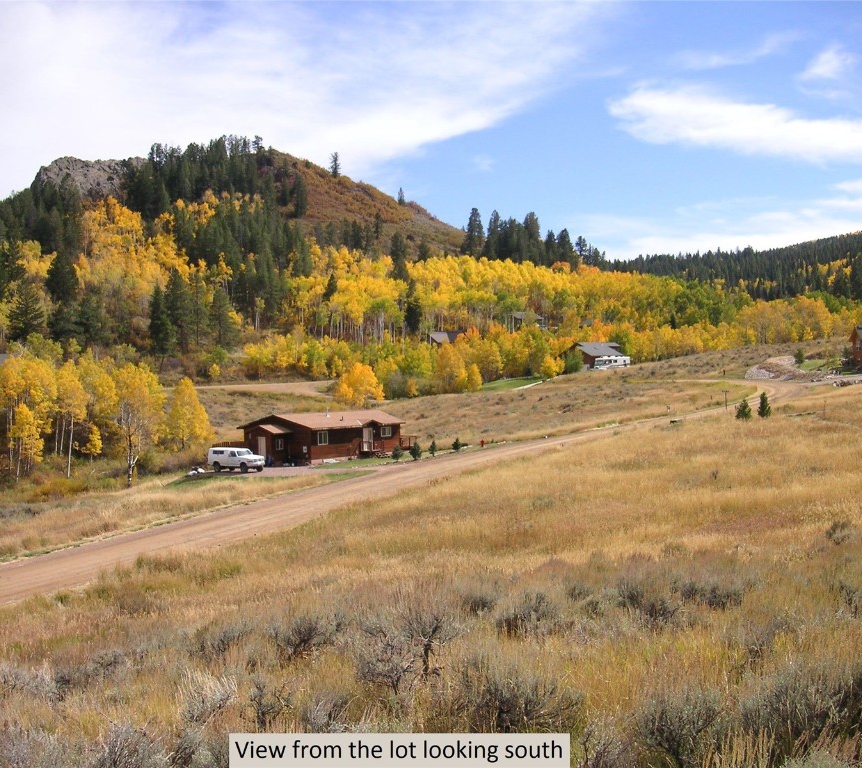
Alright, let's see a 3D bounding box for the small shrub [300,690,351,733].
[{"bbox_3d":[-0.792,2.495,8.300,0.394,0.341,0.375,0,0,0],"label":"small shrub"}]

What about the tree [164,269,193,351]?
[{"bbox_3d":[-51.907,-14.904,225.000,6.167,16.857,6.167,0,0,0],"label":"tree"}]

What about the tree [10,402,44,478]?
[{"bbox_3d":[-33.221,4.769,90.000,2.878,6.496,2.734,0,0,0],"label":"tree"}]

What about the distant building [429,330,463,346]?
[{"bbox_3d":[4.057,-9.100,240.000,10.500,5.500,8.500,-1,0,-30],"label":"distant building"}]

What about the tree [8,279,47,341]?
[{"bbox_3d":[-86.635,-15.996,235.000,8.588,13.312,8.588,0,0,0],"label":"tree"}]

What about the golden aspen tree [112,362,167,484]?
[{"bbox_3d":[-22.716,3.145,85.000,4.200,9.650,4.200,-1,0,0],"label":"golden aspen tree"}]

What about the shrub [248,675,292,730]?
[{"bbox_3d":[-1.269,2.503,8.600,0.350,0.430,0.350,-1,0,0],"label":"shrub"}]

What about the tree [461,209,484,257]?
[{"bbox_3d":[15.167,-55.002,400.000,8.200,19.000,8.200,-1,0,0],"label":"tree"}]

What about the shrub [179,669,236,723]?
[{"bbox_3d":[-1.817,2.541,8.900,0.490,0.460,0.470,-1,0,0],"label":"shrub"}]

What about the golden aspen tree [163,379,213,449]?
[{"bbox_3d":[-23.437,3.002,106.000,4.939,7.457,4.692,0,0,0],"label":"golden aspen tree"}]

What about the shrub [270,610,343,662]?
[{"bbox_3d":[-1.331,2.711,11.800,0.820,0.570,0.750,-1,0,0],"label":"shrub"}]

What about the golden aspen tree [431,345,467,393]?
[{"bbox_3d":[3.381,-2.650,200.000,6.500,9.300,6.300,-1,0,0],"label":"golden aspen tree"}]

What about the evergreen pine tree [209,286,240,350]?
[{"bbox_3d":[-42.451,-13.465,225.000,6.578,13.157,6.249,0,0,0],"label":"evergreen pine tree"}]

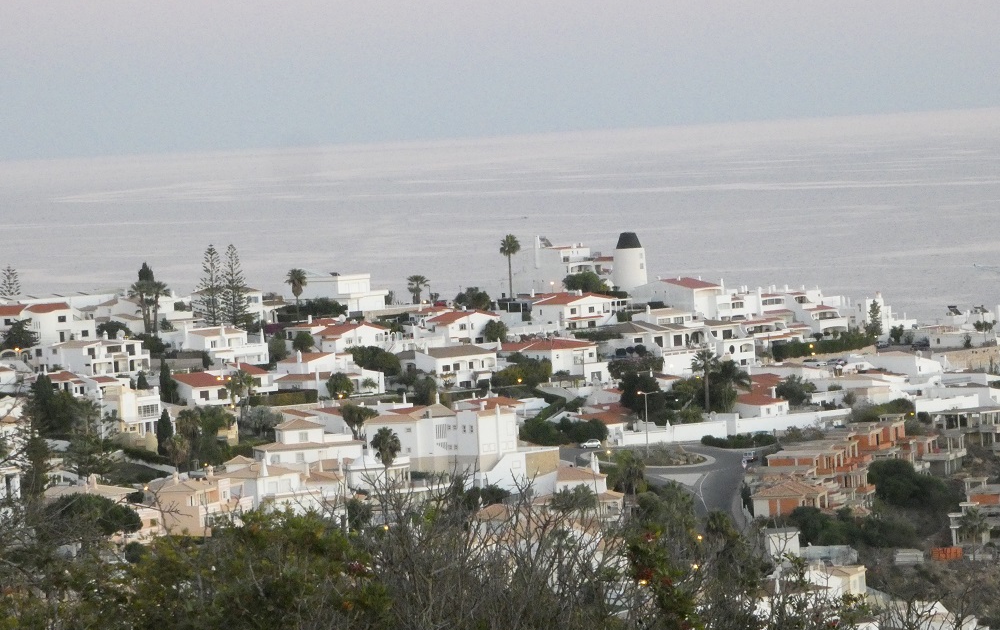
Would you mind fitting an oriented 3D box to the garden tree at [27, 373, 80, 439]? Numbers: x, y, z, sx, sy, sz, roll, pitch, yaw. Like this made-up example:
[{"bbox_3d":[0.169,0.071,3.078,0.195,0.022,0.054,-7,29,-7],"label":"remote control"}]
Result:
[{"bbox_3d":[-79.490,16.110,972.000,9.300,12.000,8.300,-3,2,0],"label":"garden tree"}]

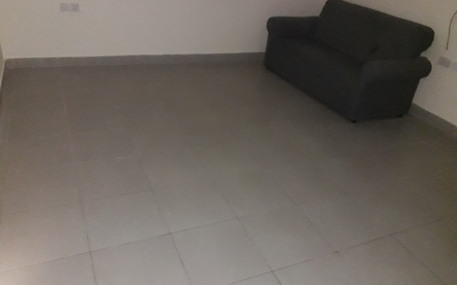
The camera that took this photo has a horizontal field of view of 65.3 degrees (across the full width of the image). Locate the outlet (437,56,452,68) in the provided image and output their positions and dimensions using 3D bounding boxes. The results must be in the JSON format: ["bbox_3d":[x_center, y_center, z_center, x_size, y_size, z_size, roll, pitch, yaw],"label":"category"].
[{"bbox_3d":[1.923,-0.710,3.179,0.016,0.065,0.129,-8,32,-24],"label":"outlet"}]

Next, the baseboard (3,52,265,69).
[{"bbox_3d":[-0.702,-0.956,4.125,3.234,0.111,0.015,-8,32,-24],"label":"baseboard"}]

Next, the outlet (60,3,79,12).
[{"bbox_3d":[-1.539,-1.304,3.460,0.165,0.081,0.016,-8,32,-24],"label":"outlet"}]

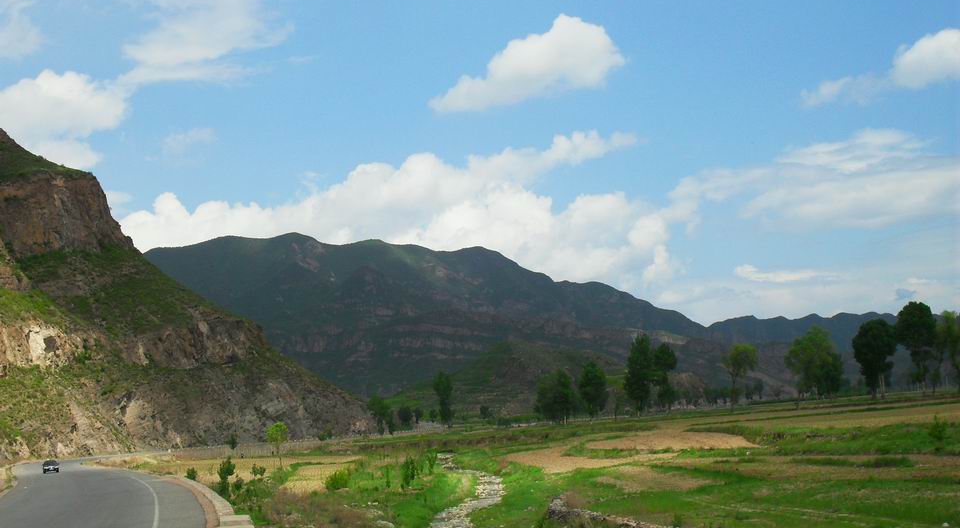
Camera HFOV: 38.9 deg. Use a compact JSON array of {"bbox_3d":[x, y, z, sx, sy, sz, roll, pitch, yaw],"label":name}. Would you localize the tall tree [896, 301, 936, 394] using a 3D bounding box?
[{"bbox_3d":[48.850,9.340,152.070,4.340,10.520,4.340,-1,-8,0],"label":"tall tree"}]

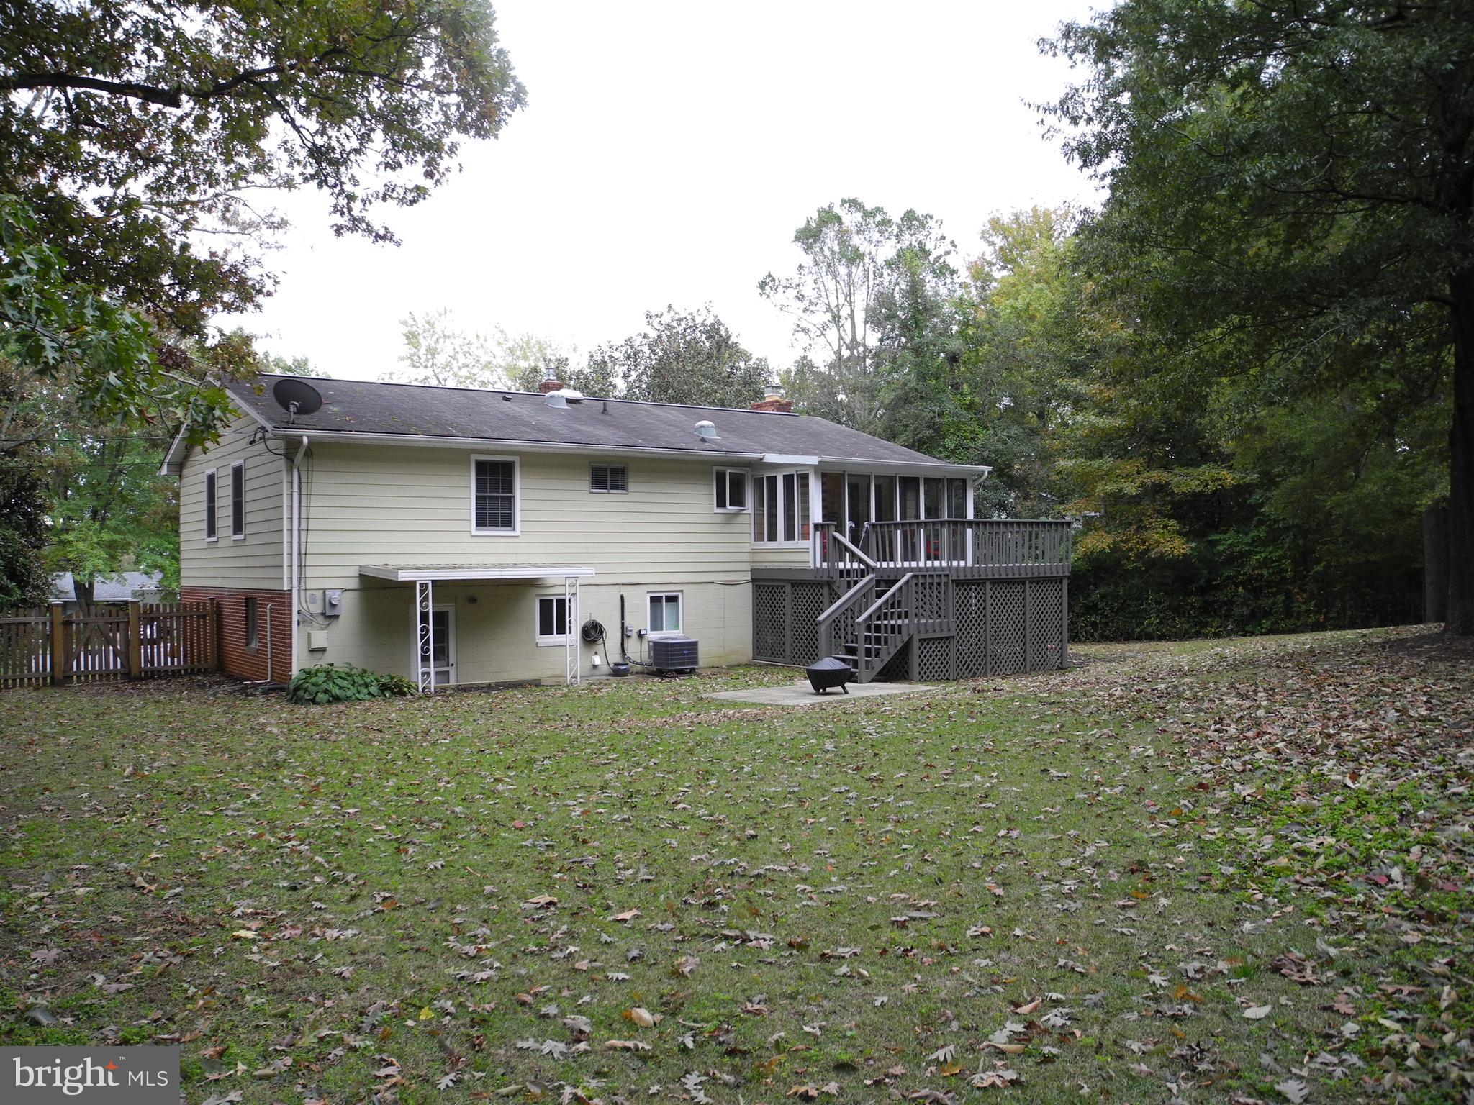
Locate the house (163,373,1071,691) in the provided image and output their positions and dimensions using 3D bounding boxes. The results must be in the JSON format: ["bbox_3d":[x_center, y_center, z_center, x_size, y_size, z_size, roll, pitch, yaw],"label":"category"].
[{"bbox_3d":[-2.743,-0.700,25.418,14.949,6.237,14.751,0,-1,-36],"label":"house"}]

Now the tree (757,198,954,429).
[{"bbox_3d":[5.403,-6.491,51.908,8.387,17.807,7.968,-1,-1,6],"label":"tree"}]

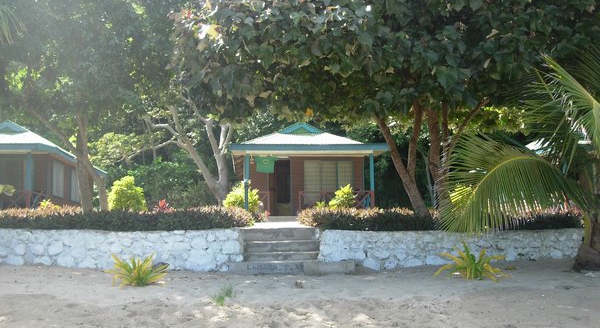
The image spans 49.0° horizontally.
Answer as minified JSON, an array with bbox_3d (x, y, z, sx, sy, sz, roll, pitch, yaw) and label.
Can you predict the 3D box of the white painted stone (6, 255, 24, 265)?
[{"bbox_3d":[-5.701,1.934,13.200,0.358,0.199,0.240,0,-4,-2],"label":"white painted stone"}]

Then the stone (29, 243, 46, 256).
[{"bbox_3d":[-5.265,1.713,13.200,0.328,0.239,0.240,0,-4,-2],"label":"stone"}]

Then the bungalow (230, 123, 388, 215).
[{"bbox_3d":[0.226,0.226,22.900,5.200,3.200,3.200,0,-4,-8],"label":"bungalow"}]

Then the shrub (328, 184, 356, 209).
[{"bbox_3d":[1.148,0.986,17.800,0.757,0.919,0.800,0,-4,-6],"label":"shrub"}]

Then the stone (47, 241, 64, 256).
[{"bbox_3d":[-4.895,1.693,13.200,0.328,0.278,0.240,0,-4,-2],"label":"stone"}]

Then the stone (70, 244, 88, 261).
[{"bbox_3d":[-4.409,1.779,13.200,0.338,0.328,0.240,0,-4,-2],"label":"stone"}]

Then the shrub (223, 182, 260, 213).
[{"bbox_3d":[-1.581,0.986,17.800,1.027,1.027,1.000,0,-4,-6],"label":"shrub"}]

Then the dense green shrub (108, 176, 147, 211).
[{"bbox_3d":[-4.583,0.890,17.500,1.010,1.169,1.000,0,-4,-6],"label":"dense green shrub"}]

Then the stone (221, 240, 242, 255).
[{"bbox_3d":[-1.318,1.617,12.720,0.392,0.277,0.280,0,-4,-2],"label":"stone"}]

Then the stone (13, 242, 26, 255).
[{"bbox_3d":[-5.616,1.703,13.200,0.249,0.259,0.240,0,-4,-2],"label":"stone"}]

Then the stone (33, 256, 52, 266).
[{"bbox_3d":[-5.155,1.939,13.200,0.368,0.189,0.240,0,-4,-2],"label":"stone"}]

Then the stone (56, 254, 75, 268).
[{"bbox_3d":[-4.694,1.944,13.200,0.348,0.259,0.240,0,-4,-2],"label":"stone"}]

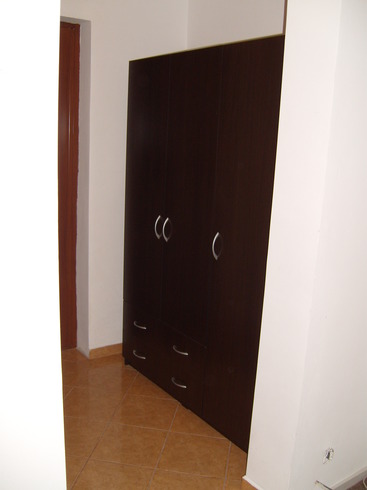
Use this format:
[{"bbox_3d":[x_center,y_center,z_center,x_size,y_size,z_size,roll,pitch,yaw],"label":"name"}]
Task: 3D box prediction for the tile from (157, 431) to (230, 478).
[{"bbox_3d":[0.062,1.064,2.511,0.330,0.012,0.330,4,12,8],"label":"tile"}]

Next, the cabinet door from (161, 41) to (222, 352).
[{"bbox_3d":[0.036,-0.247,2.762,0.025,1.576,0.459,-6,15,-35],"label":"cabinet door"}]

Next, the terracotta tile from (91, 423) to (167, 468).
[{"bbox_3d":[-0.266,1.039,2.556,0.330,0.012,0.330,4,12,8],"label":"terracotta tile"}]

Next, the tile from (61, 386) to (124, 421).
[{"bbox_3d":[-0.545,0.948,2.925,0.330,0.012,0.330,4,12,8],"label":"tile"}]

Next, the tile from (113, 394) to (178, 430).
[{"bbox_3d":[-0.216,0.973,2.879,0.330,0.012,0.330,4,12,8],"label":"tile"}]

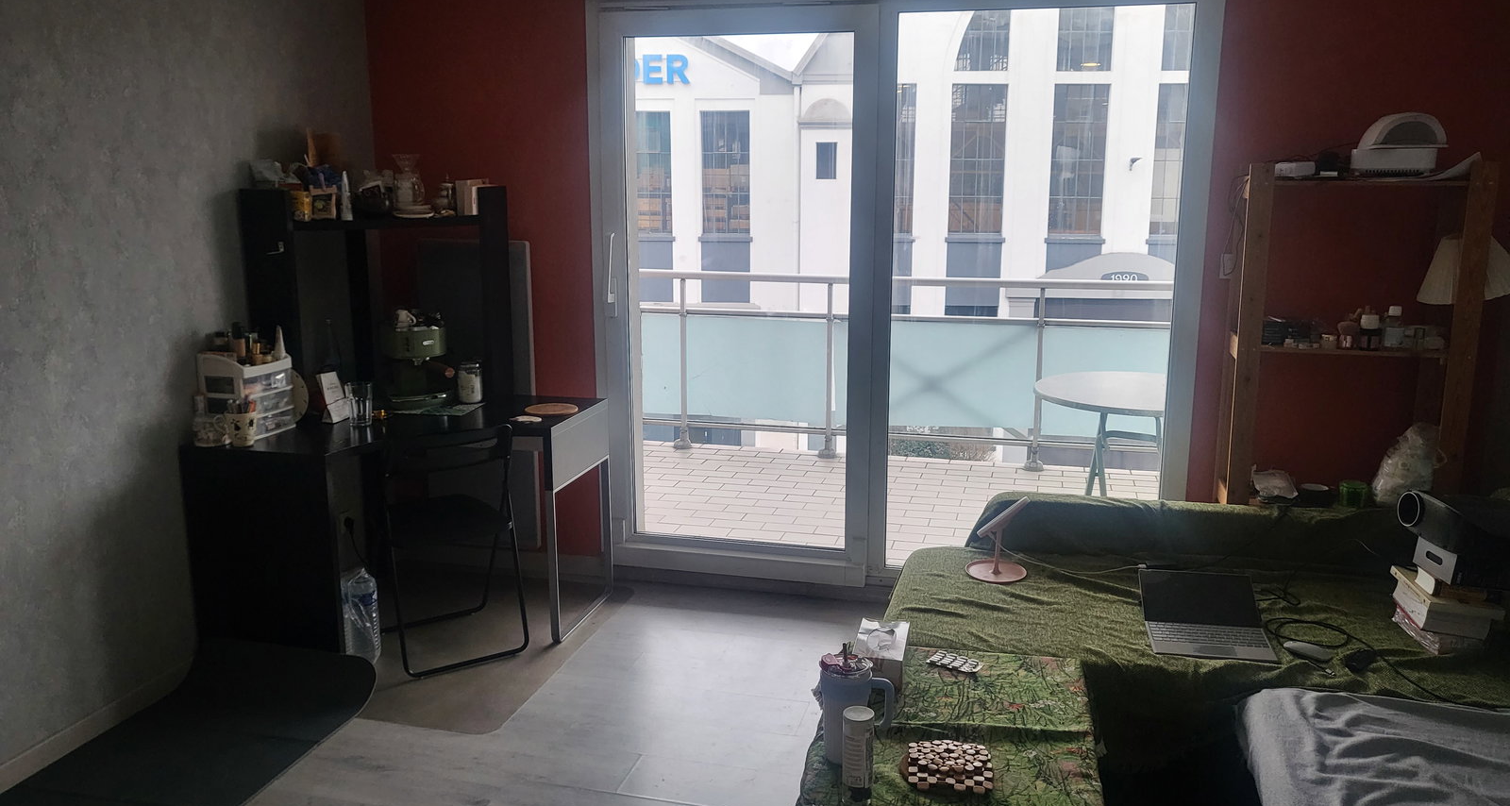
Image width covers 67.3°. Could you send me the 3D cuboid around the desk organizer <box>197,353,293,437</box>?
[{"bbox_3d":[-1.600,-0.039,3.580,0.165,0.265,0.226,3,12,14],"label":"desk organizer"}]

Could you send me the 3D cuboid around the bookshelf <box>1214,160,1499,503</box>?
[{"bbox_3d":[1.805,0.066,3.519,0.640,1.590,0.280,3,12,14],"label":"bookshelf"}]

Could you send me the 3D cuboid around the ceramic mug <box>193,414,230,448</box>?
[{"bbox_3d":[-1.648,0.080,3.446,0.100,0.088,0.088,3,12,14],"label":"ceramic mug"}]

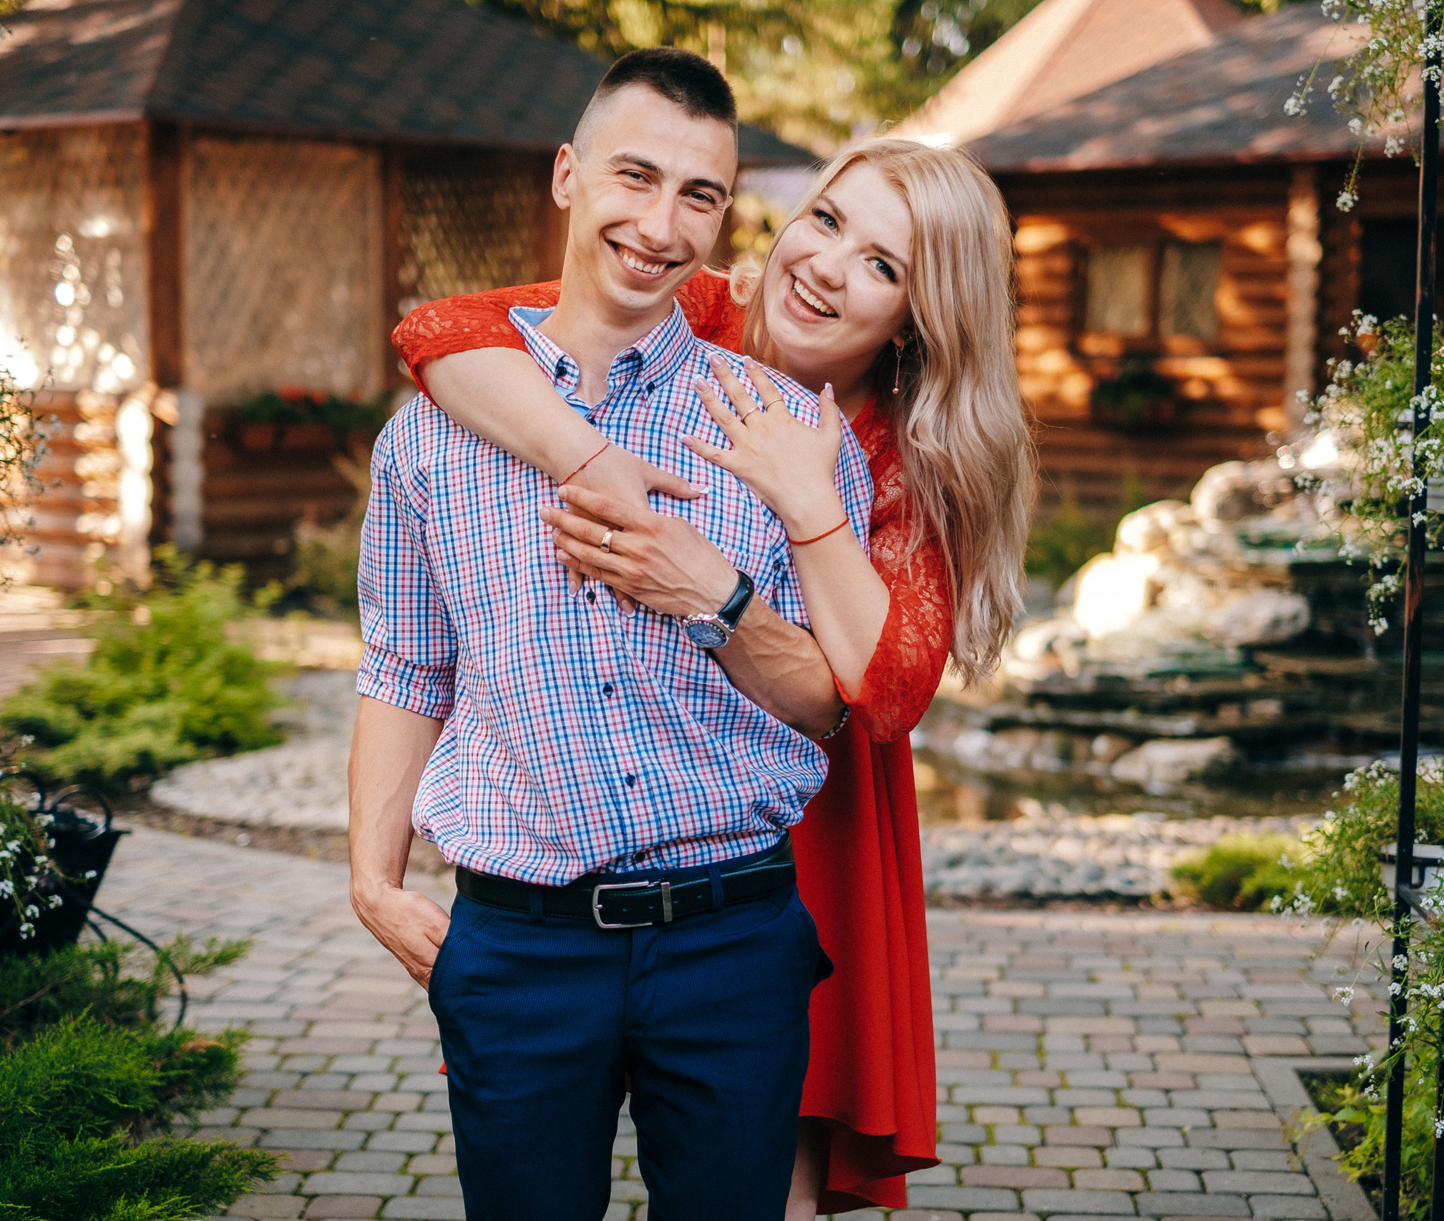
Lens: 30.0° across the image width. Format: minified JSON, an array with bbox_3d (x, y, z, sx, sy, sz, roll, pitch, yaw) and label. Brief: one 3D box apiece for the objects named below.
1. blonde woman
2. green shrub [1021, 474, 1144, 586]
[{"bbox_3d":[-0.010,0.371,2.580,0.600,1.620,0.550,2,6,10],"label":"blonde woman"},{"bbox_3d":[2.100,-0.450,15.800,0.850,0.720,0.750,1,6,0],"label":"green shrub"}]

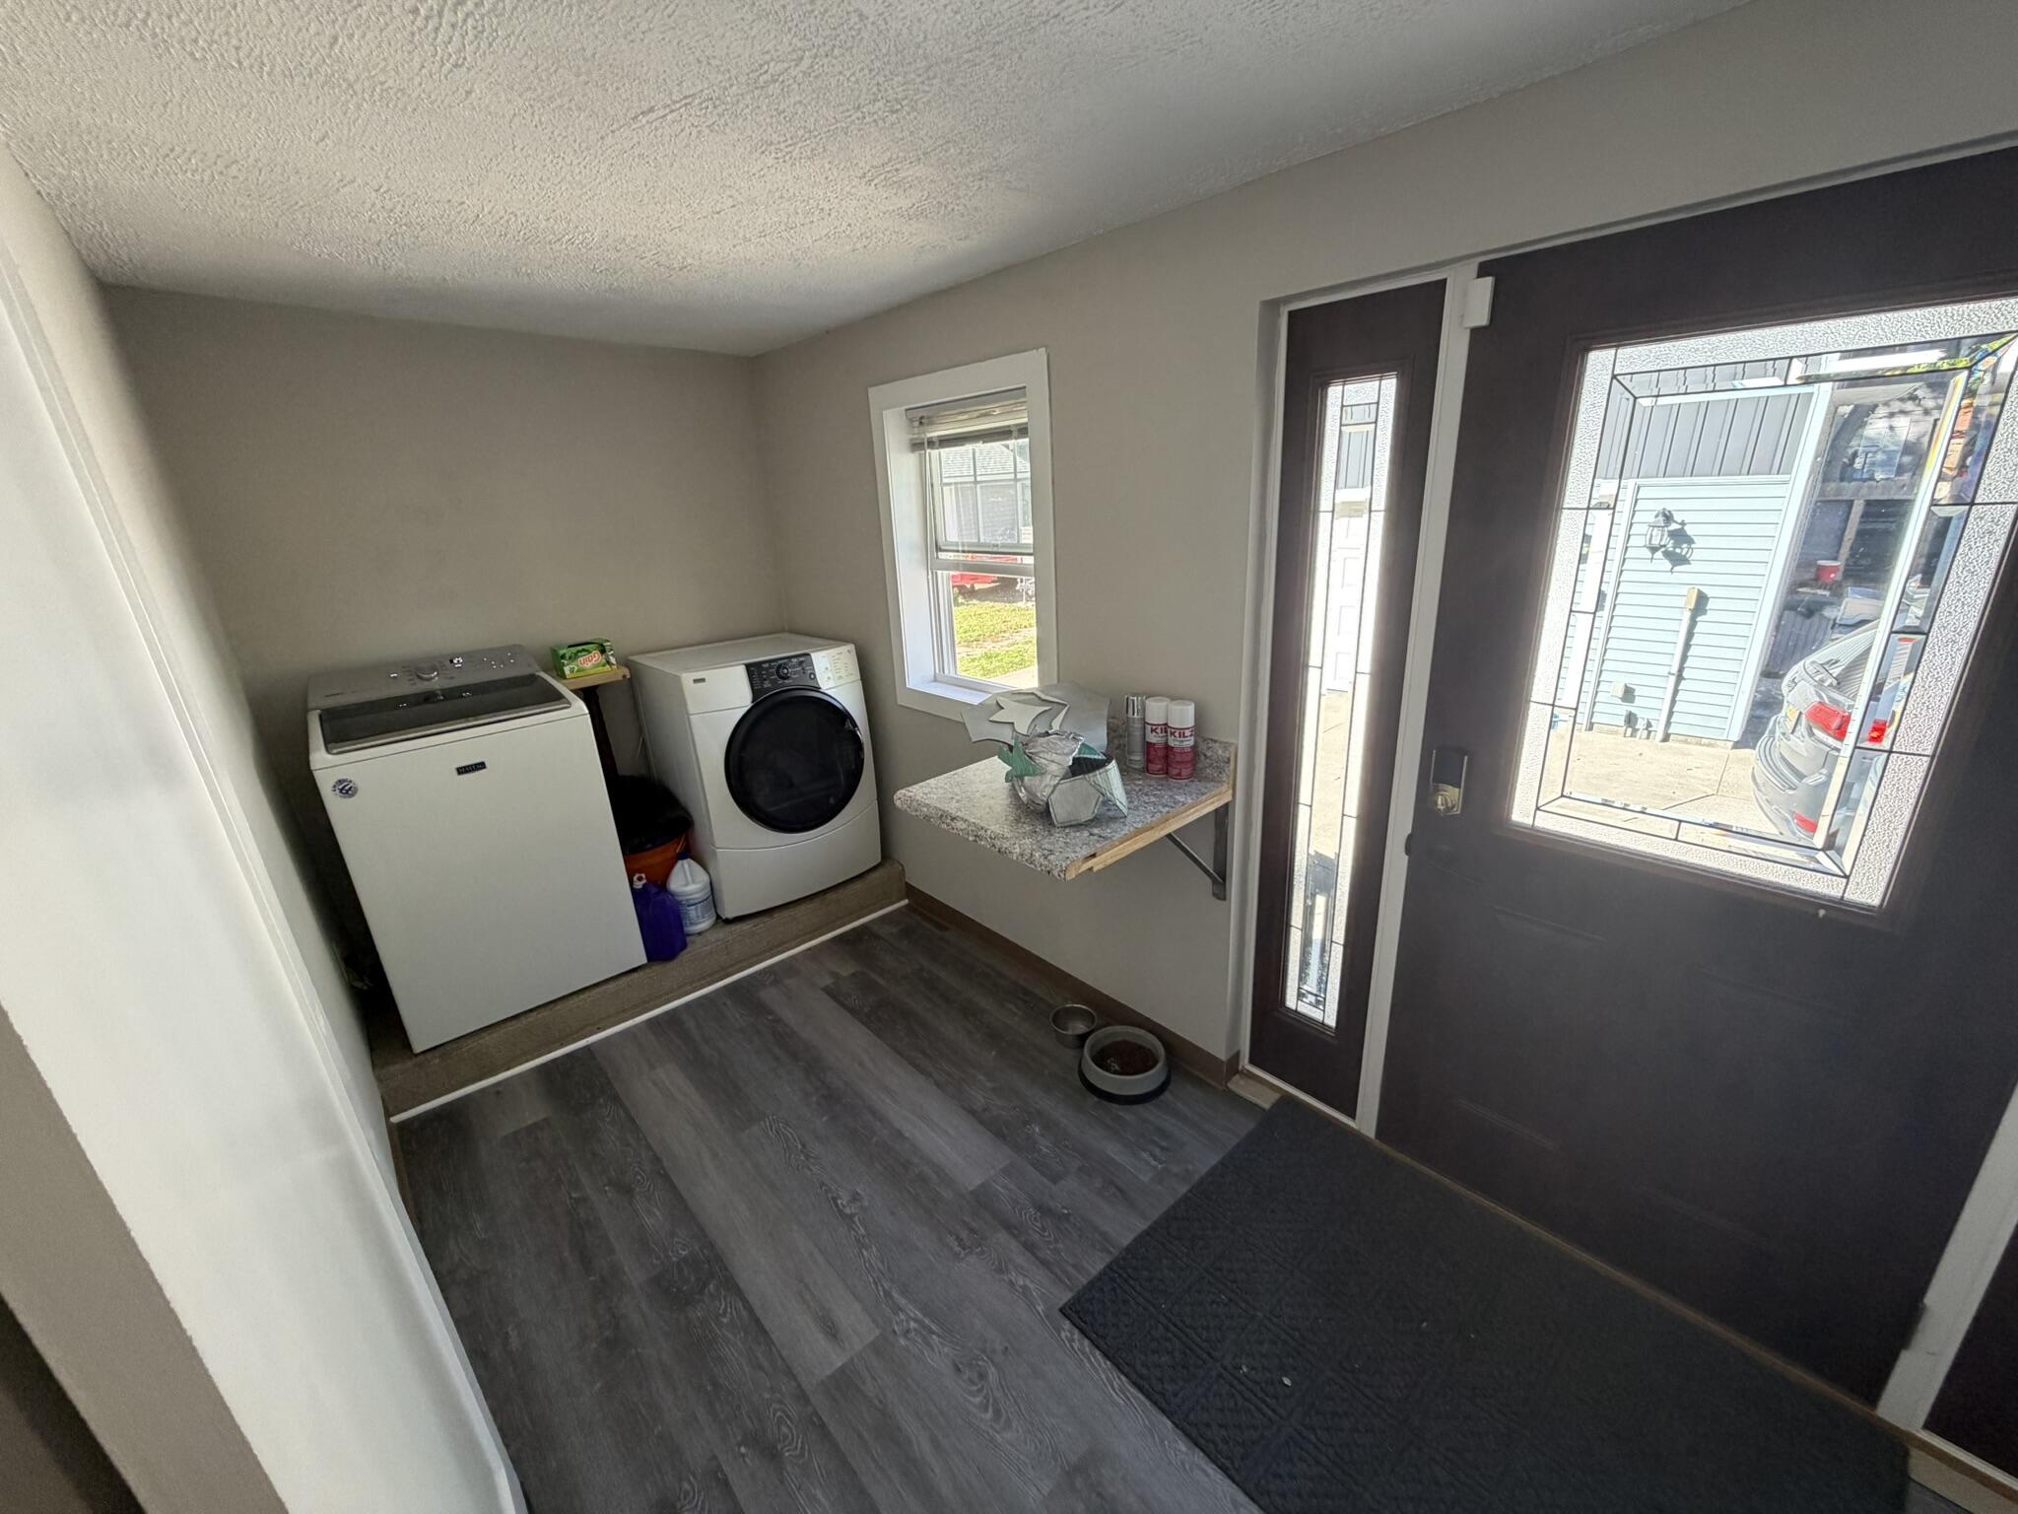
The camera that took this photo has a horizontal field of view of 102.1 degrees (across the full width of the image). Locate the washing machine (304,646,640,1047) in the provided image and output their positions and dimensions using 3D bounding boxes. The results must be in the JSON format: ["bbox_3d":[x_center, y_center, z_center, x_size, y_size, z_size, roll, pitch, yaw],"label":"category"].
[{"bbox_3d":[-1.823,0.244,2.793,0.700,1.080,0.700,-18,23,-38],"label":"washing machine"}]

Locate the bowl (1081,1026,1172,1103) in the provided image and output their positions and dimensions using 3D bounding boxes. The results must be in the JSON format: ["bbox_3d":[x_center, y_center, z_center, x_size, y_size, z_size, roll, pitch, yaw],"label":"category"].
[{"bbox_3d":[0.355,0.937,2.507,0.285,0.080,0.285,-3,18,1],"label":"bowl"}]

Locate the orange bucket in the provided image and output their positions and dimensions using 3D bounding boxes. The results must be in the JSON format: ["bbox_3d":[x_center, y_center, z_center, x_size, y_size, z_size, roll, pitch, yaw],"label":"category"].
[{"bbox_3d":[-1.400,0.473,3.204,0.300,0.370,0.300,-3,18,1],"label":"orange bucket"}]

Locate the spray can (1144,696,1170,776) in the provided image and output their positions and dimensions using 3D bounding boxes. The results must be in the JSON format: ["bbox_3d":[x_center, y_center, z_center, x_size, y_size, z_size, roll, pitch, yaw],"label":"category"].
[{"bbox_3d":[0.404,-0.054,2.207,0.068,0.203,0.068,0,18,8],"label":"spray can"}]

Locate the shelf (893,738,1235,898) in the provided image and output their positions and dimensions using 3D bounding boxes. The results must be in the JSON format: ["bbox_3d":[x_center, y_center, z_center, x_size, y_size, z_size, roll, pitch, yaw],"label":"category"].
[{"bbox_3d":[0.144,0.186,2.211,0.635,0.460,0.680,-18,23,-38],"label":"shelf"}]

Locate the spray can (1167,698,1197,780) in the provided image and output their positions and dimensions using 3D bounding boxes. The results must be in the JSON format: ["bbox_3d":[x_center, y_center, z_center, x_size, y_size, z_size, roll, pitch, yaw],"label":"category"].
[{"bbox_3d":[0.460,-0.044,2.171,0.068,0.202,0.068,0,18,8],"label":"spray can"}]

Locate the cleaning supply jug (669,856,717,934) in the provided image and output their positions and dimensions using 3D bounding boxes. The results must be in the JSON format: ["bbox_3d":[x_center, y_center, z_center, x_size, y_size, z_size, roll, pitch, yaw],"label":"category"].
[{"bbox_3d":[-1.229,0.519,3.152,0.150,0.290,0.150,-12,20,-25],"label":"cleaning supply jug"}]

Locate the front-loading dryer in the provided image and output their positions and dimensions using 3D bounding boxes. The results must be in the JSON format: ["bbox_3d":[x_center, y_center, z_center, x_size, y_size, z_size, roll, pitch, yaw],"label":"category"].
[{"bbox_3d":[-1.028,0.049,3.405,0.690,0.980,0.710,-18,23,-38],"label":"front-loading dryer"}]

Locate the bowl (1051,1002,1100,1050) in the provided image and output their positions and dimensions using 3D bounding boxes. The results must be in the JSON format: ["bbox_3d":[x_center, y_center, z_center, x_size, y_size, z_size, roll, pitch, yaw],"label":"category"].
[{"bbox_3d":[0.215,0.891,2.690,0.156,0.067,0.156,-3,18,1],"label":"bowl"}]

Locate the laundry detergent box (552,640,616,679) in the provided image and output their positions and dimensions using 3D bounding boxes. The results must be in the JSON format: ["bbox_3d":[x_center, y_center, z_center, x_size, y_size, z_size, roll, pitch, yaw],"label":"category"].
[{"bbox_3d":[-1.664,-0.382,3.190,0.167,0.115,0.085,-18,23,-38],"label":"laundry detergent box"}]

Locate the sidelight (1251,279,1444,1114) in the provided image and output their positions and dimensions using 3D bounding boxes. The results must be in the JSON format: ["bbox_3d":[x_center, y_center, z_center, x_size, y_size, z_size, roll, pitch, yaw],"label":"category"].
[{"bbox_3d":[0.797,-0.010,2.043,0.060,2.020,0.335,-18,23,-38],"label":"sidelight"}]

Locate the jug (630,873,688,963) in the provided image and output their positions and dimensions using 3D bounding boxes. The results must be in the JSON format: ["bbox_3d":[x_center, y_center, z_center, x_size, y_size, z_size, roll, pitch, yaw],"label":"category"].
[{"bbox_3d":[-1.282,0.572,2.966,0.165,0.315,0.135,-18,23,-38],"label":"jug"}]

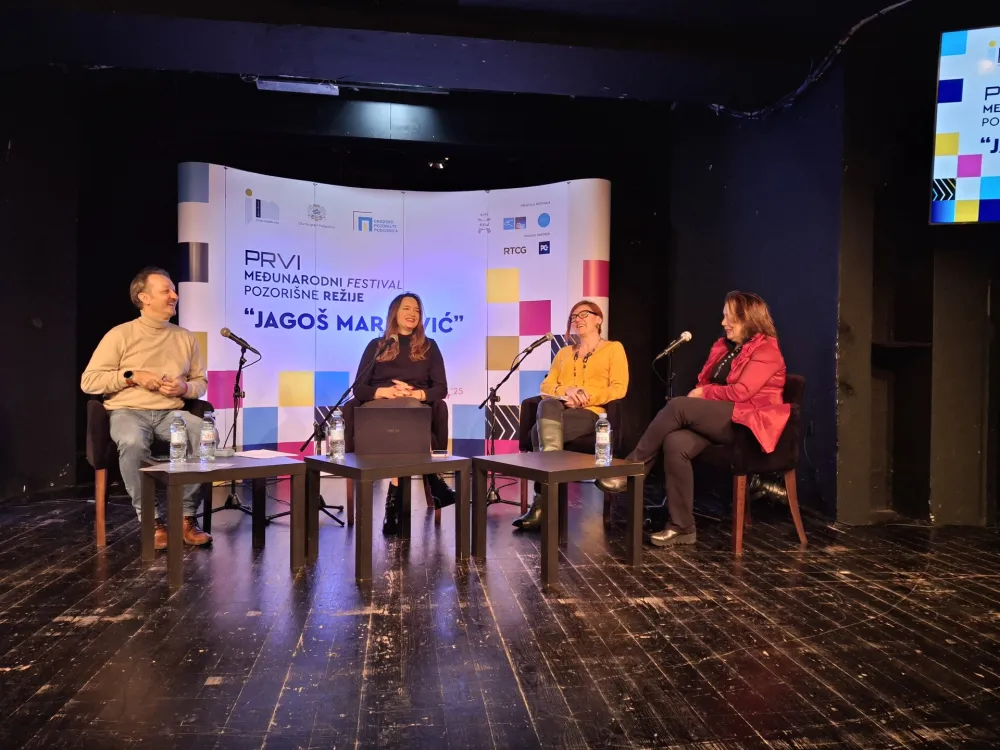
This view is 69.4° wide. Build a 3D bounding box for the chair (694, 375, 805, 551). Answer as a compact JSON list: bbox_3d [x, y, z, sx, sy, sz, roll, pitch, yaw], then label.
[{"bbox_3d":[1.238,0.418,3.704,0.570,0.840,0.580,0,0,-24],"label":"chair"}]

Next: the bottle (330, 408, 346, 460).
[{"bbox_3d":[-0.739,0.265,3.285,0.066,0.230,0.066,0,0,0],"label":"bottle"}]

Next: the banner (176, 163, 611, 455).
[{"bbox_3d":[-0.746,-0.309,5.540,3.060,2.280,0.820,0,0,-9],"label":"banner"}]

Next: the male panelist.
[{"bbox_3d":[-1.794,0.134,3.690,0.590,1.380,0.680,0,0,-34],"label":"male panelist"}]

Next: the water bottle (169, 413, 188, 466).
[{"bbox_3d":[-1.416,0.271,3.180,0.065,0.224,0.065,0,0,0],"label":"water bottle"}]

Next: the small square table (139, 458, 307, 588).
[{"bbox_3d":[-1.223,0.603,3.180,0.550,0.450,0.550,0,0,-36],"label":"small square table"}]

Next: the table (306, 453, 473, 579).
[{"bbox_3d":[-0.520,0.610,3.315,0.550,0.450,0.550,0,0,-39],"label":"table"}]

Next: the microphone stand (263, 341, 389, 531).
[{"bbox_3d":[-0.975,0.313,4.190,0.710,1.040,0.490,0,0,-2],"label":"microphone stand"}]

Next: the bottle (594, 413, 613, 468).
[{"bbox_3d":[0.442,0.274,3.085,0.065,0.224,0.065,0,0,0],"label":"bottle"}]

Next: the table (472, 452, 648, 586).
[{"bbox_3d":[0.255,0.611,3.264,0.550,0.450,0.550,0,0,-36],"label":"table"}]

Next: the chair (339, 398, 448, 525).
[{"bbox_3d":[-0.614,0.409,4.264,0.580,0.840,0.570,0,0,-7],"label":"chair"}]

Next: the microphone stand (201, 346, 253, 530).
[{"bbox_3d":[-1.536,0.332,4.210,0.500,1.000,0.450,0,0,0],"label":"microphone stand"}]

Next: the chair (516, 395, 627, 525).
[{"bbox_3d":[0.465,0.413,4.417,0.580,0.840,0.570,0,0,22],"label":"chair"}]

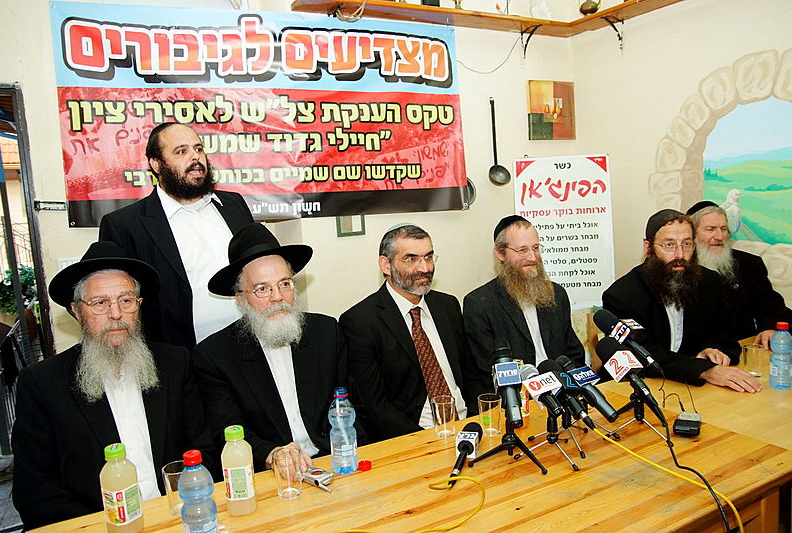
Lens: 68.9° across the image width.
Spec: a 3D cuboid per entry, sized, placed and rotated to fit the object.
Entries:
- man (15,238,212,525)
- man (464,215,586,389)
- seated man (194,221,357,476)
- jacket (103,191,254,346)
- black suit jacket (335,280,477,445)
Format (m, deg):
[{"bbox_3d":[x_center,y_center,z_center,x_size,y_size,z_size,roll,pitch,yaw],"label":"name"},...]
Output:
[{"bbox_3d":[-0.584,0.606,1.382,0.540,1.350,0.760,-8,6,-35],"label":"man"},{"bbox_3d":[0.589,0.465,1.989,0.510,1.330,0.760,-7,6,-25],"label":"man"},{"bbox_3d":[-0.233,0.547,1.605,0.530,1.370,0.760,-8,6,-33],"label":"seated man"},{"bbox_3d":[-0.763,0.082,2.059,0.520,0.740,0.310,-9,7,-40],"label":"jacket"},{"bbox_3d":[0.084,0.396,1.926,0.500,0.680,0.400,-8,6,-30],"label":"black suit jacket"}]

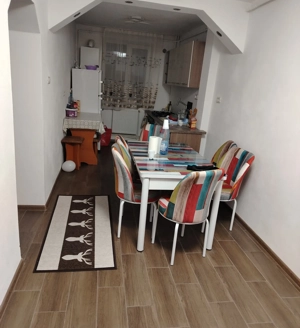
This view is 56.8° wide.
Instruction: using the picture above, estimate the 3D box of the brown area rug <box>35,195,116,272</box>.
[{"bbox_3d":[-0.720,0.635,2.906,0.650,0.010,1.445,2,18,-11],"label":"brown area rug"}]

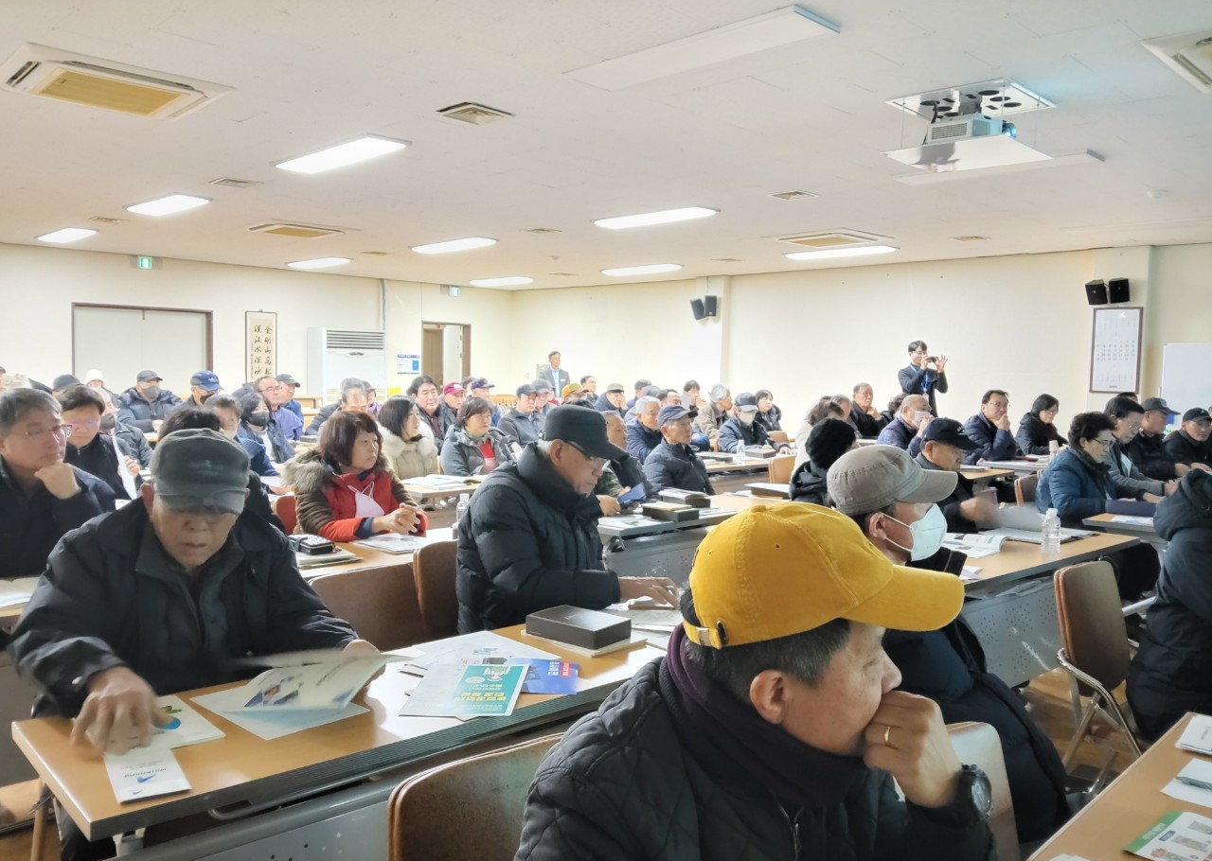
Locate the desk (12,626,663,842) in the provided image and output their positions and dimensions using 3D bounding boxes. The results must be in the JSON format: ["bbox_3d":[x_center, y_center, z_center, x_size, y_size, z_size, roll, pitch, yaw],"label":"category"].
[{"bbox_3d":[-0.203,0.882,2.058,1.800,0.735,0.465,-2,5,-40],"label":"desk"}]

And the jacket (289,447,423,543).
[{"bbox_3d":[-1.000,0.374,3.681,0.530,0.590,0.470,-3,6,-44],"label":"jacket"}]

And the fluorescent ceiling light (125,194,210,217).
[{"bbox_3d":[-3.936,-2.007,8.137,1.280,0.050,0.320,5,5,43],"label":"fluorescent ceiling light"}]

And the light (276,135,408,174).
[{"bbox_3d":[-1.759,-1.792,5.951,0.320,0.030,1.280,-2,5,-44],"label":"light"}]

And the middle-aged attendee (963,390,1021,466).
[{"bbox_3d":[3.000,0.321,6.918,0.520,1.266,0.730,-2,5,-39],"label":"middle-aged attendee"}]

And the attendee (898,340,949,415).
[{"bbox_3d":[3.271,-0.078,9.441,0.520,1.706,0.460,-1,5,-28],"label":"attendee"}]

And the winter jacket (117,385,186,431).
[{"bbox_3d":[-3.885,-0.030,7.755,0.570,0.680,0.470,-2,5,-44],"label":"winter jacket"}]

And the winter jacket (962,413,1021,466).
[{"bbox_3d":[3.029,0.171,7.129,0.420,0.600,0.490,5,5,43],"label":"winter jacket"}]

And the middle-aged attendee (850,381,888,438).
[{"bbox_3d":[2.399,0.197,8.343,0.510,1.285,0.730,-2,5,-39],"label":"middle-aged attendee"}]

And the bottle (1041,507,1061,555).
[{"bbox_3d":[1.676,0.371,3.422,0.066,0.174,0.066,5,5,43],"label":"bottle"}]

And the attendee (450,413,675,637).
[{"bbox_3d":[-0.125,0.566,2.704,0.720,1.270,0.580,4,5,34],"label":"attendee"}]

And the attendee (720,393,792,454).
[{"bbox_3d":[1.265,0.293,7.434,0.600,1.200,0.720,-3,5,-42],"label":"attendee"}]

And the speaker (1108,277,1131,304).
[{"bbox_3d":[5.075,-1.385,8.995,0.190,0.222,0.155,-3,17,39],"label":"speaker"}]

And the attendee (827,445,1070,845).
[{"bbox_3d":[0.734,0.657,1.774,0.550,1.227,0.780,-2,5,-44],"label":"attendee"}]

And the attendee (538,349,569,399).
[{"bbox_3d":[-0.821,-0.465,14.530,0.520,1.660,0.310,-1,4,-25],"label":"attendee"}]

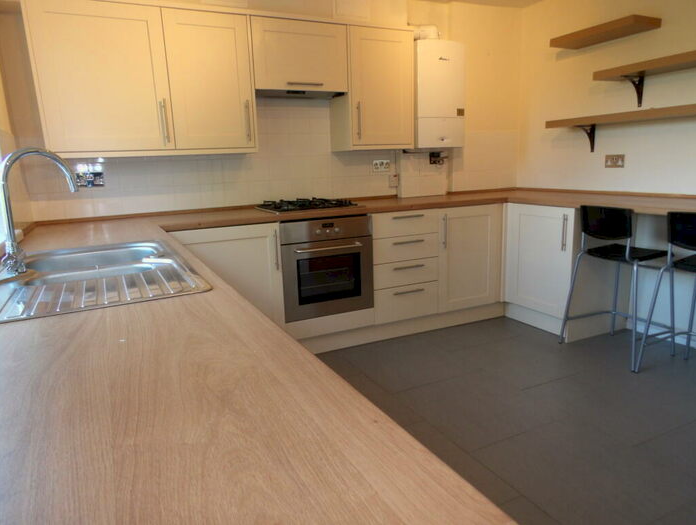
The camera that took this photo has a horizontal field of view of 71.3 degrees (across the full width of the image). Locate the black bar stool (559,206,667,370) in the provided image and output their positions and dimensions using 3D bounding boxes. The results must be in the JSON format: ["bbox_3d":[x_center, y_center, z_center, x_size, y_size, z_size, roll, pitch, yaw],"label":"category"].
[{"bbox_3d":[1.624,0.103,2.868,0.440,0.878,0.530,-7,13,-23],"label":"black bar stool"}]

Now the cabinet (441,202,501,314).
[{"bbox_3d":[0.744,-0.076,3.662,0.553,0.721,0.570,-7,12,-24],"label":"cabinet"}]

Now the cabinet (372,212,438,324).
[{"bbox_3d":[0.269,-0.017,3.419,0.500,0.731,0.560,-7,13,-24],"label":"cabinet"}]

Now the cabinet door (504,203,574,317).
[{"bbox_3d":[1.285,-0.020,3.284,0.024,0.721,0.566,-7,12,-24],"label":"cabinet door"}]

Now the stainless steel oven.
[{"bbox_3d":[-0.218,-0.011,3.163,0.593,0.598,0.550,-7,13,-24],"label":"stainless steel oven"}]

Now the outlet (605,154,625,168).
[{"bbox_3d":[1.813,-0.690,3.305,0.012,0.086,0.144,-7,13,-24],"label":"outlet"}]

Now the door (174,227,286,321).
[{"bbox_3d":[-0.647,0.165,2.694,0.597,0.728,0.025,-8,13,-25],"label":"door"}]

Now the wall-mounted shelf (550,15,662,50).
[{"bbox_3d":[1.652,-1.486,3.151,0.245,0.048,0.605,-7,13,-24],"label":"wall-mounted shelf"}]

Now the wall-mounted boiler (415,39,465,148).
[{"bbox_3d":[0.592,-1.186,3.508,0.395,0.695,0.280,-7,13,-24],"label":"wall-mounted boiler"}]

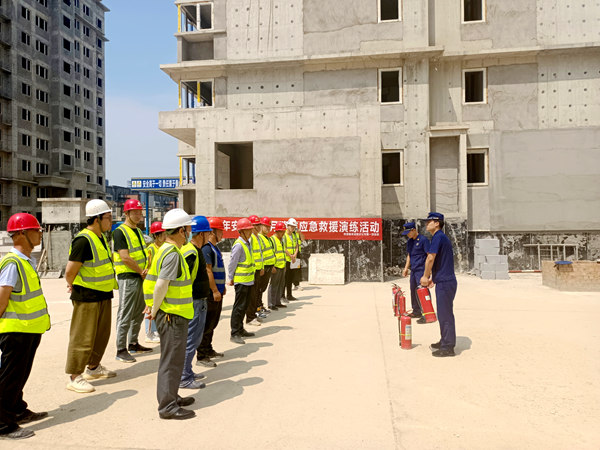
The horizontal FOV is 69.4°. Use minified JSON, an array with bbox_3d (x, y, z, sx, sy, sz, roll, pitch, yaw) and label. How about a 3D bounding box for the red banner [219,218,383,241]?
[{"bbox_3d":[-0.310,0.120,12.880,5.450,0.650,0.050,0,-1,6],"label":"red banner"}]

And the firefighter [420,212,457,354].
[{"bbox_3d":[1.726,0.720,5.377,0.440,1.750,0.500,0,0,9],"label":"firefighter"}]

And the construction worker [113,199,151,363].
[{"bbox_3d":[-2.050,0.650,5.289,0.380,1.935,0.530,0,0,8],"label":"construction worker"}]

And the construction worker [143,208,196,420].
[{"bbox_3d":[-1.130,0.735,3.735,0.440,1.754,0.540,0,0,-22],"label":"construction worker"}]

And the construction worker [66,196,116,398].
[{"bbox_3d":[-2.089,0.665,4.320,0.450,1.849,0.540,0,-1,11],"label":"construction worker"}]

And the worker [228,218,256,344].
[{"bbox_3d":[-0.810,0.759,6.066,0.380,1.701,0.500,0,0,10],"label":"worker"}]

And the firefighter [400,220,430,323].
[{"bbox_3d":[1.972,0.790,7.400,0.400,1.665,0.540,0,-1,-28],"label":"firefighter"}]

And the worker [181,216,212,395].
[{"bbox_3d":[-1.073,0.765,4.450,0.400,1.705,0.520,0,-1,6],"label":"worker"}]

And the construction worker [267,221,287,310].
[{"bbox_3d":[-0.461,0.785,8.500,0.350,1.707,0.480,-1,-1,27],"label":"construction worker"}]

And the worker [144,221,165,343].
[{"bbox_3d":[-2.014,0.777,6.066,0.350,1.680,0.480,0,0,10],"label":"worker"}]

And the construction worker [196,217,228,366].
[{"bbox_3d":[-1.054,0.755,5.134,0.360,1.712,0.520,0,0,10],"label":"construction worker"}]

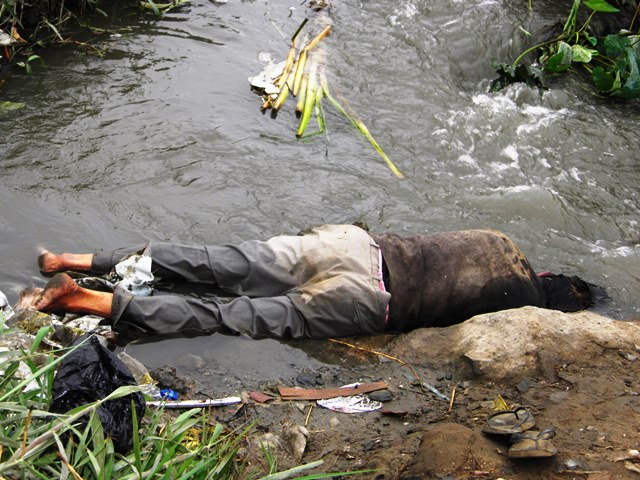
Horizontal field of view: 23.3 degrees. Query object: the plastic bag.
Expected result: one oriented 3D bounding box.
[{"bbox_3d":[-0.602,0.417,4.200,0.260,0.260,0.240,0,28,0],"label":"plastic bag"}]

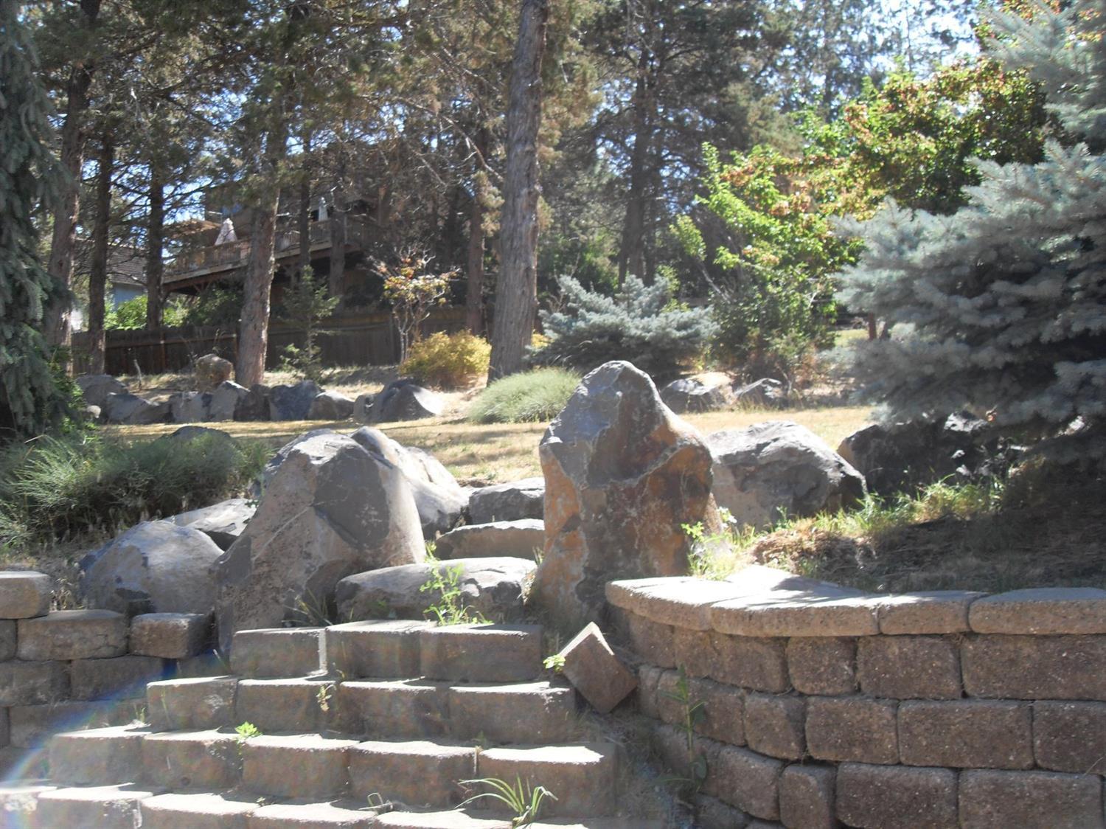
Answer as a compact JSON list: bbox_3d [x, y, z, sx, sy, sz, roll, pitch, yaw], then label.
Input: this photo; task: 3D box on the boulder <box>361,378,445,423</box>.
[{"bbox_3d":[-1.781,-0.164,12.900,0.985,0.534,0.700,1,-4,0],"label":"boulder"}]

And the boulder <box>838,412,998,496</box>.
[{"bbox_3d":[1.933,0.220,5.750,0.800,0.460,0.600,1,-5,-10],"label":"boulder"}]

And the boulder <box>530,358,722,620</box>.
[{"bbox_3d":[0.253,0.280,3.720,0.640,0.911,0.520,-1,-5,4],"label":"boulder"}]

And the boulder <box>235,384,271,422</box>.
[{"bbox_3d":[-3.640,-0.142,13.200,0.441,0.473,0.450,1,-4,0],"label":"boulder"}]

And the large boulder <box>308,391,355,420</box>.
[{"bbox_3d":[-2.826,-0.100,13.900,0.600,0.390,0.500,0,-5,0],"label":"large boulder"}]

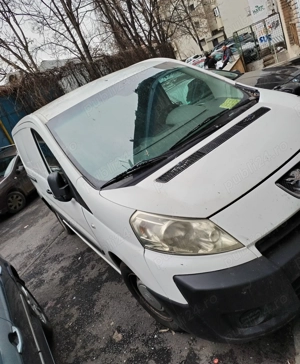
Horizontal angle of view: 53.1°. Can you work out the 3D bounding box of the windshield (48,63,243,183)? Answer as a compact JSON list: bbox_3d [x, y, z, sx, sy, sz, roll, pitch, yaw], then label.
[{"bbox_3d":[-0.006,-0.625,2.476,1.520,0.130,0.990,-34,52,-22],"label":"windshield"}]

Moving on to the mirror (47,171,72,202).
[{"bbox_3d":[-0.717,0.037,2.371,0.180,0.245,0.130,-9,26,37],"label":"mirror"}]

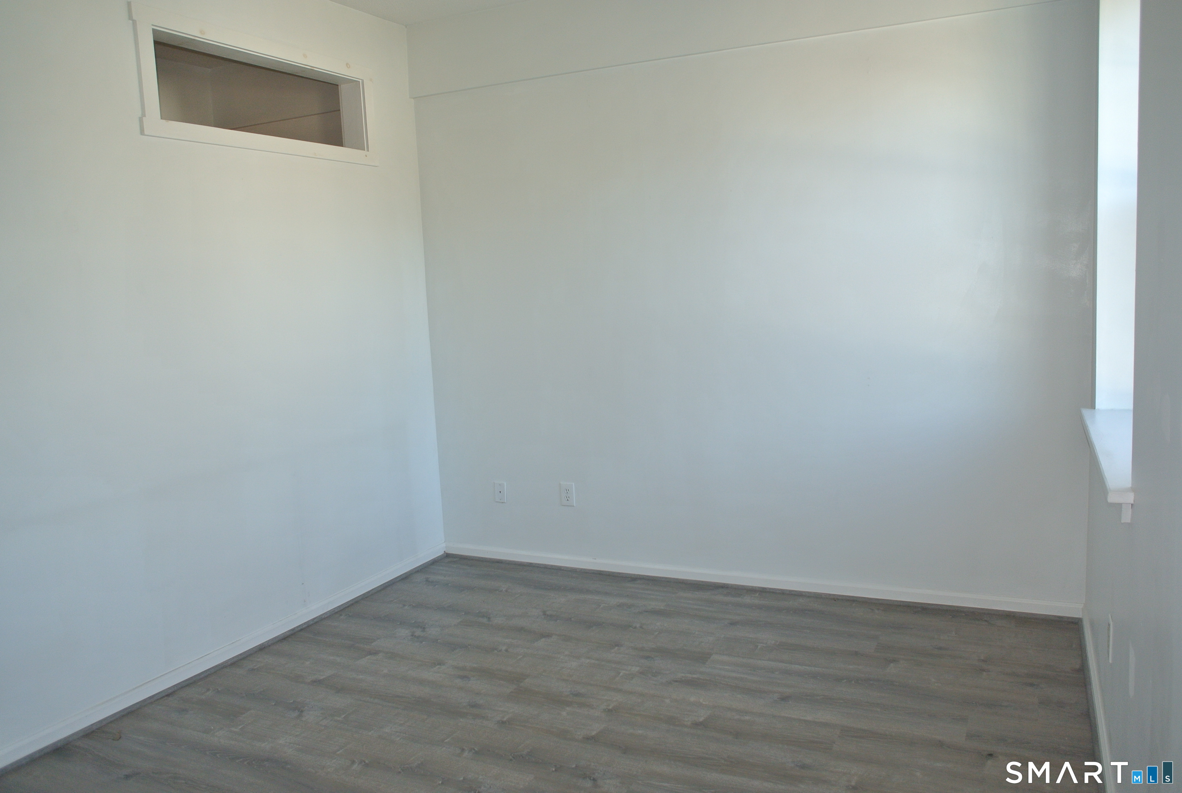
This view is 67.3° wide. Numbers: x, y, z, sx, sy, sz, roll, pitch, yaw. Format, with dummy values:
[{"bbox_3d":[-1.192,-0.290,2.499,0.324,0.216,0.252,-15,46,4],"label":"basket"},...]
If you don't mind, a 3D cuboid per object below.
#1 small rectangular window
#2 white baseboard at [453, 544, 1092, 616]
[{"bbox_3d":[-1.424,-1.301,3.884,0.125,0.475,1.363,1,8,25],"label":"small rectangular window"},{"bbox_3d":[0.612,0.885,4.398,3.194,0.066,0.016,1,8,25],"label":"white baseboard"}]

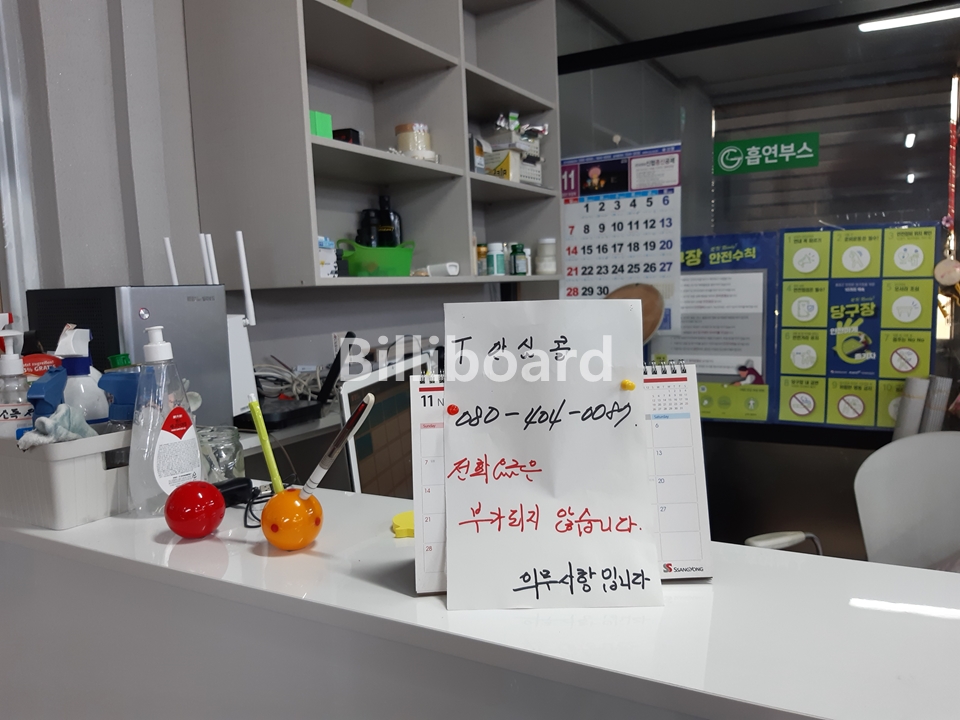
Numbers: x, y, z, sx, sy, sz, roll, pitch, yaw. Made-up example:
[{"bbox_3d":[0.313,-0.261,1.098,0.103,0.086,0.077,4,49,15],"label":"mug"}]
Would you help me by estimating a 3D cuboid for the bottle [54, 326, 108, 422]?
[{"bbox_3d":[-0.544,0.072,0.992,0.060,0.231,0.085,1,7,24],"label":"bottle"}]

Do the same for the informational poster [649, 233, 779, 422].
[{"bbox_3d":[0.733,-0.103,2.338,0.420,0.594,0.010,1,7,28],"label":"informational poster"}]

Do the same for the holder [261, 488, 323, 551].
[{"bbox_3d":[-0.201,0.172,0.774,0.065,0.065,0.065,-4,7,-15],"label":"holder"}]

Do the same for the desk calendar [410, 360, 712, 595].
[{"bbox_3d":[0.070,0.098,0.661,0.260,0.192,0.080,-2,6,-4],"label":"desk calendar"}]

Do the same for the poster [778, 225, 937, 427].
[{"bbox_3d":[1.105,-0.095,2.139,0.420,0.594,0.010,1,7,28],"label":"poster"}]

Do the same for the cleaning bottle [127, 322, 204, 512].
[{"bbox_3d":[-0.404,0.076,0.924,0.072,0.236,0.098,3,9,40],"label":"cleaning bottle"}]

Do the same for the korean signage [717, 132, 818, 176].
[{"bbox_3d":[0.868,-0.625,2.194,0.298,0.099,0.008,1,7,28],"label":"korean signage"}]

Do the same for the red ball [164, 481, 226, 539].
[{"bbox_3d":[-0.324,0.171,0.821,0.065,0.065,0.065,-5,7,-21],"label":"red ball"}]

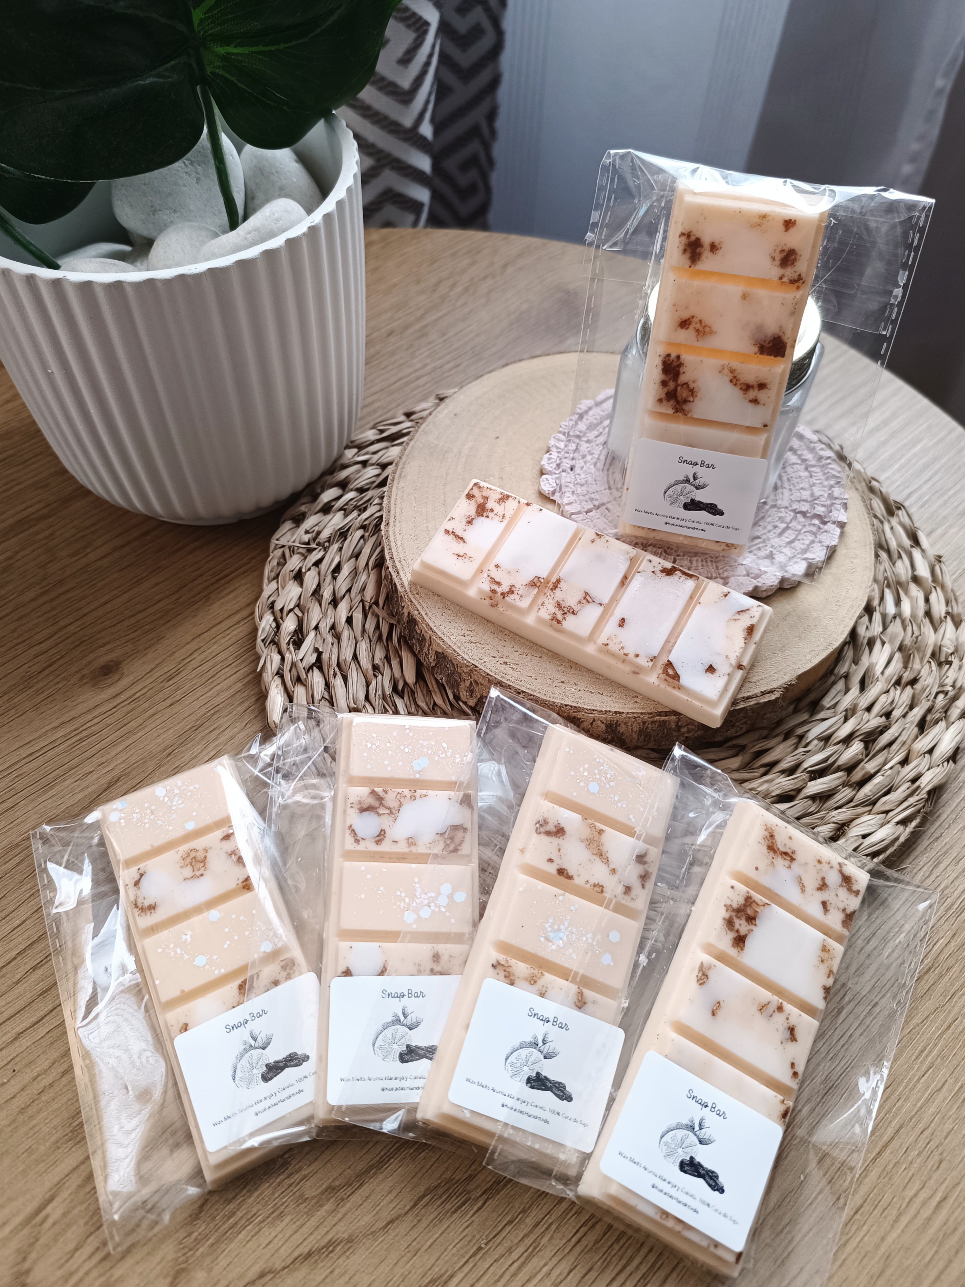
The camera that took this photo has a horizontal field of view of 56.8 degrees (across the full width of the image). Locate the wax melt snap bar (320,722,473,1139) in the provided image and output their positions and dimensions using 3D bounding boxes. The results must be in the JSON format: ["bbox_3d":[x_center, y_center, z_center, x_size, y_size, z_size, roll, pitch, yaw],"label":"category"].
[{"bbox_3d":[-0.024,0.080,0.277,0.047,0.012,0.123,3,64,-6],"label":"wax melt snap bar"}]

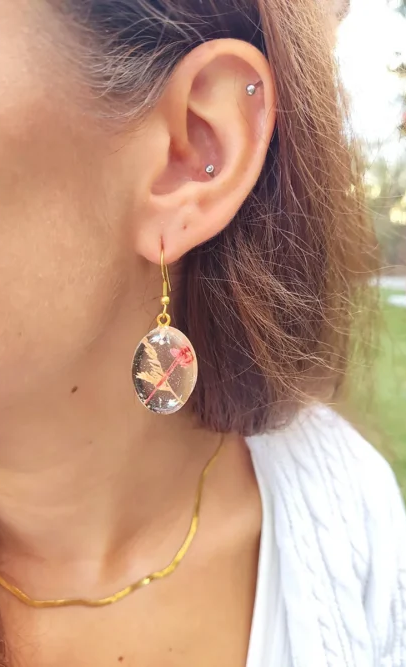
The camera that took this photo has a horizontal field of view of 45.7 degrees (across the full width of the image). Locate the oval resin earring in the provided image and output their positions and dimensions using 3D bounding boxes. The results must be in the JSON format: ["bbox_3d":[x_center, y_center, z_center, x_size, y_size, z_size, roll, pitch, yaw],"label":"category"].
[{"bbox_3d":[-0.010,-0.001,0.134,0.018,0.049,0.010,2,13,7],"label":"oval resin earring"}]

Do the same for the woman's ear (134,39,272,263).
[{"bbox_3d":[0.002,-0.049,0.133,0.034,0.061,0.021,19,14,8],"label":"woman's ear"}]

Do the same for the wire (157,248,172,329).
[{"bbox_3d":[-0.010,-0.014,0.132,0.004,0.023,0.010,2,13,7],"label":"wire"}]

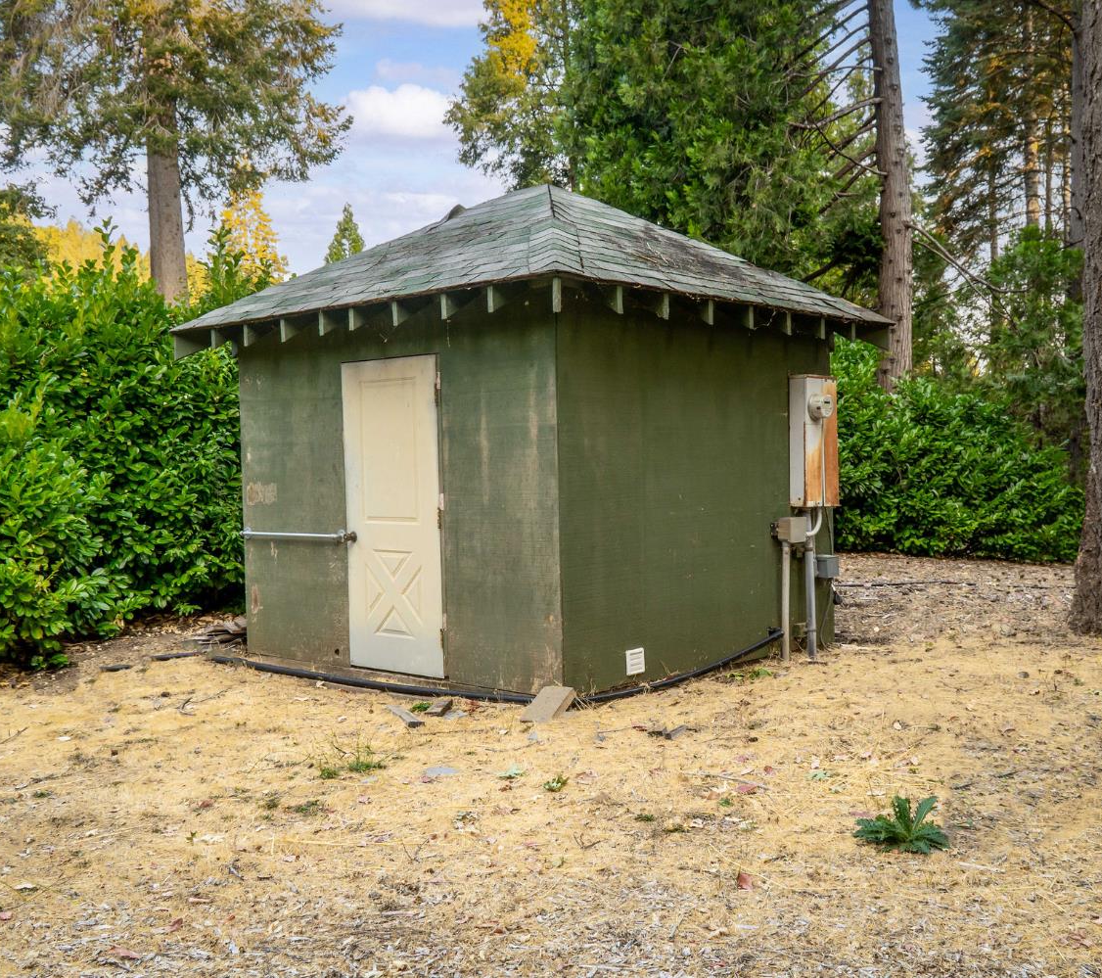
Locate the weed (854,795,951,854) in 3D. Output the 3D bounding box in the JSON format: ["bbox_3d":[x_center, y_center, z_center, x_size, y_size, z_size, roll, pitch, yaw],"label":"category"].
[{"bbox_3d":[1.235,1.173,3.860,0.340,0.155,0.300,-1,1,18],"label":"weed"}]

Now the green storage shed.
[{"bbox_3d":[-0.030,-0.581,8.512,3.800,3.540,4.110,0,2,41],"label":"green storage shed"}]

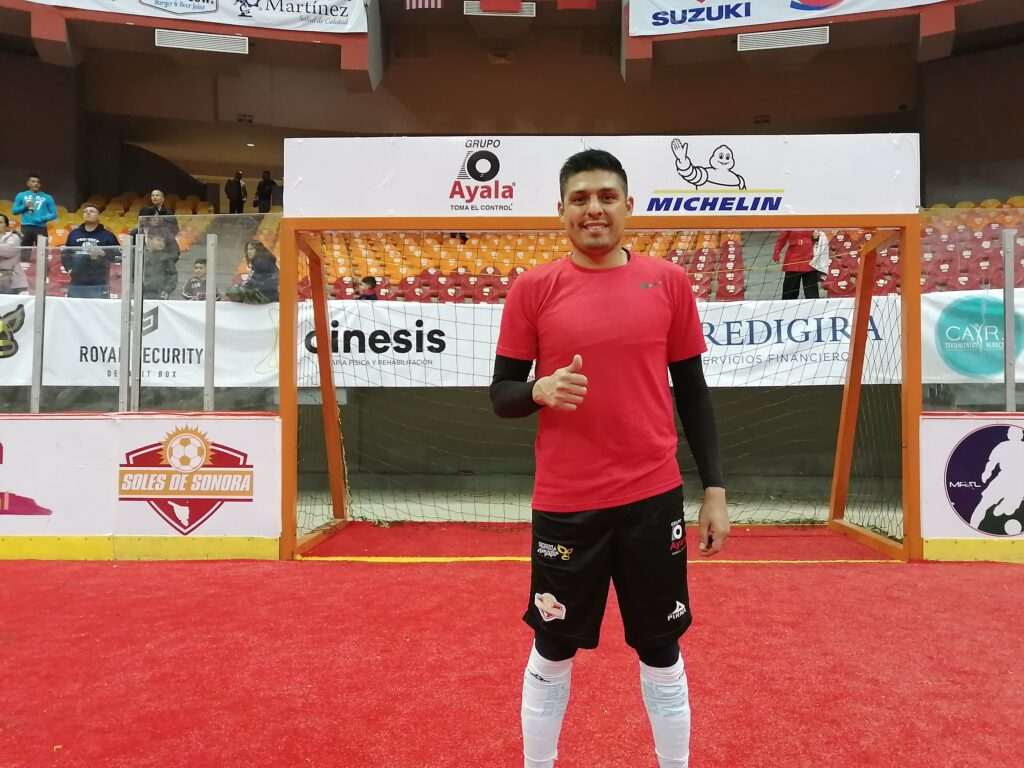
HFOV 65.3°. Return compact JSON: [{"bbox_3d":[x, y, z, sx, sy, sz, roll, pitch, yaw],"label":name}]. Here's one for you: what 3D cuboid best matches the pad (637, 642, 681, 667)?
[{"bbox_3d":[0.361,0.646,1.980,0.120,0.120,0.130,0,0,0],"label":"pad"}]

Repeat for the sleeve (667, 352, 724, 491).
[{"bbox_3d":[0.460,0.084,2.000,0.120,0.350,0.130,-9,-2,0],"label":"sleeve"}]

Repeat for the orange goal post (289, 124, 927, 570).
[{"bbox_3d":[0.625,-0.245,6.280,4.520,2.970,1.350,0,0,1],"label":"orange goal post"}]

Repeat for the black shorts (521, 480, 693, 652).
[{"bbox_3d":[0.235,0.439,2.010,0.410,0.440,0.270,0,0,0],"label":"black shorts"}]

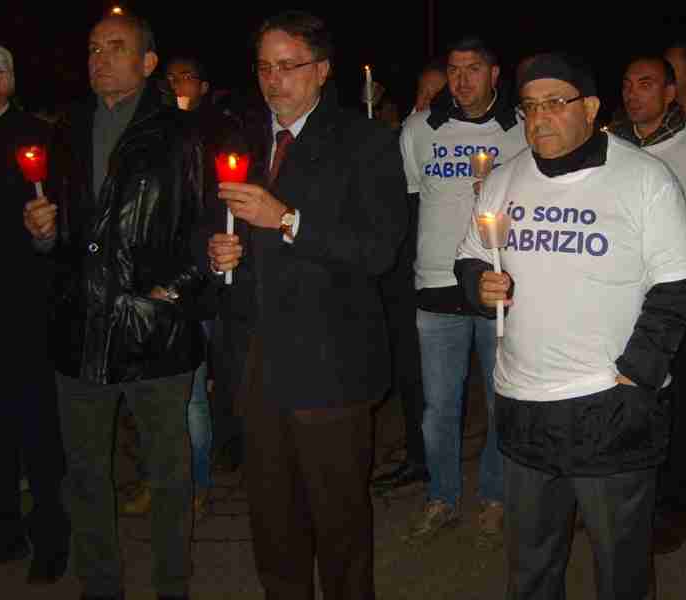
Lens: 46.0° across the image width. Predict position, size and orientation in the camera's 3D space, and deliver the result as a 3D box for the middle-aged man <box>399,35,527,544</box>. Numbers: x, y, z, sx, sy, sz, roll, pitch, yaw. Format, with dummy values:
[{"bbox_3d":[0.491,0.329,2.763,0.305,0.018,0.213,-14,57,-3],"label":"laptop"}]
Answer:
[{"bbox_3d":[0.453,-0.007,2.854,0.520,1.750,0.400,2,9,13],"label":"middle-aged man"}]

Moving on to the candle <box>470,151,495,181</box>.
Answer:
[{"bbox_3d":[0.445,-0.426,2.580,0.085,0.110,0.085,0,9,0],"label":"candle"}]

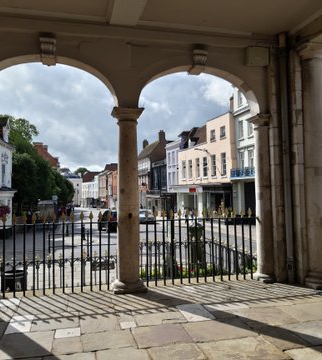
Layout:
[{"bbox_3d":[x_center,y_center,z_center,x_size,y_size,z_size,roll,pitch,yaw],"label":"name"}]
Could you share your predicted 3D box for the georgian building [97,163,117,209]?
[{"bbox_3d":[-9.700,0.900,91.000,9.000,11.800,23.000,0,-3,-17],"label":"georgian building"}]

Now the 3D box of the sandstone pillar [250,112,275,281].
[{"bbox_3d":[1.962,0.303,6.834,0.478,3.051,0.478,0,-3,-14],"label":"sandstone pillar"}]

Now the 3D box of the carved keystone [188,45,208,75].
[{"bbox_3d":[0.592,-2.114,6.396,0.240,0.420,0.420,0,-2,-14],"label":"carved keystone"}]

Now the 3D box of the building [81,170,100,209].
[{"bbox_3d":[-25.814,3.479,132.000,9.000,13.000,13.000,1,-3,-39],"label":"building"}]

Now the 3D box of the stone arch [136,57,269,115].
[{"bbox_3d":[0.685,-1.658,6.669,2.359,0.858,0.390,0,-3,-14],"label":"stone arch"}]

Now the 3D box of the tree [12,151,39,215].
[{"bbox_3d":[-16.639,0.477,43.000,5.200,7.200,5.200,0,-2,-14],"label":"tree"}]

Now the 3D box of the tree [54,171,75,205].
[{"bbox_3d":[-18.738,1.748,70.000,5.000,6.500,5.000,0,-2,-14],"label":"tree"}]

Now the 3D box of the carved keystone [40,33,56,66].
[{"bbox_3d":[-1.812,-2.075,5.806,0.240,0.430,0.420,0,-2,-14],"label":"carved keystone"}]

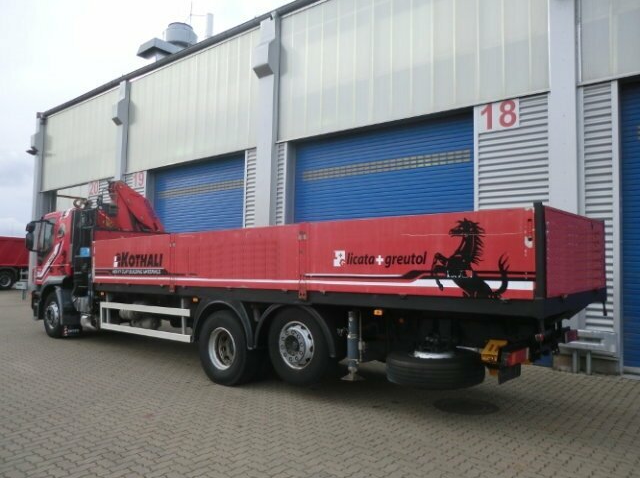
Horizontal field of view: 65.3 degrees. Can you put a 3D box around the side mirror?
[{"bbox_3d":[-6.871,0.059,11.843,0.140,0.460,0.210,-3,-4,41],"label":"side mirror"}]

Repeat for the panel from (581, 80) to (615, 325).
[{"bbox_3d":[4.386,-0.324,7.846,0.439,4.374,0.060,-2,-4,39],"label":"panel"}]

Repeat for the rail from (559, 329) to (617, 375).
[{"bbox_3d":[4.096,1.756,7.632,0.771,0.660,0.250,-2,-4,39],"label":"rail"}]

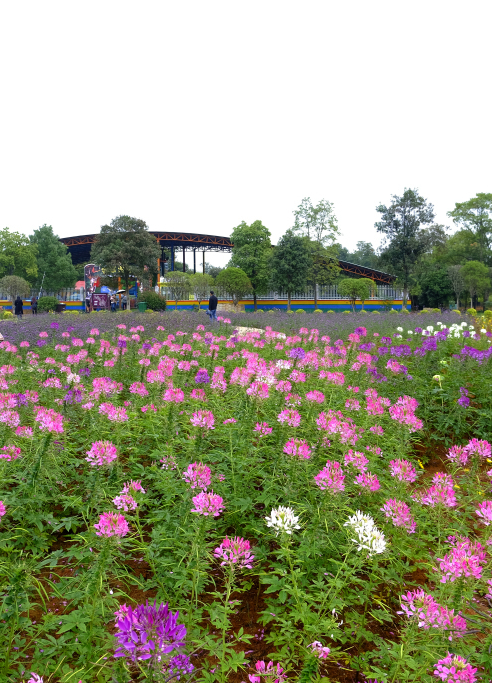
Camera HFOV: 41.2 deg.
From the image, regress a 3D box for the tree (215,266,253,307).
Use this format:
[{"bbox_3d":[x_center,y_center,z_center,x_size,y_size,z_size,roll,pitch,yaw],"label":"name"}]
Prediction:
[{"bbox_3d":[-0.970,-4.271,54.000,3.095,3.755,3.095,0,4,0],"label":"tree"}]

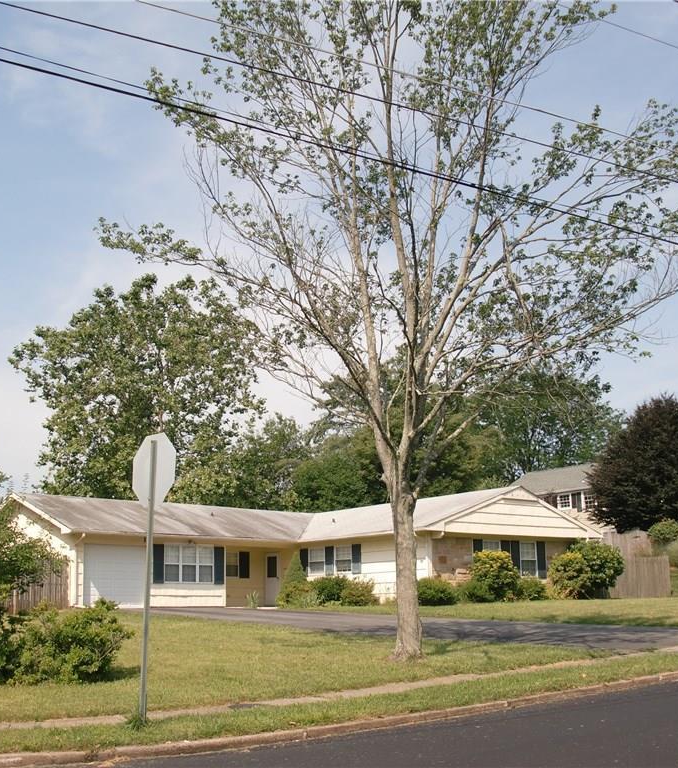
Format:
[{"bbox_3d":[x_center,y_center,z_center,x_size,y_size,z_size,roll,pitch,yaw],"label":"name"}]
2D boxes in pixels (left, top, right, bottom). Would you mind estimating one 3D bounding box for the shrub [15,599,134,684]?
[{"bbox_3d":[-3.932,3.826,15.900,1.620,1.210,1.700,3,-12,-13],"label":"shrub"}]

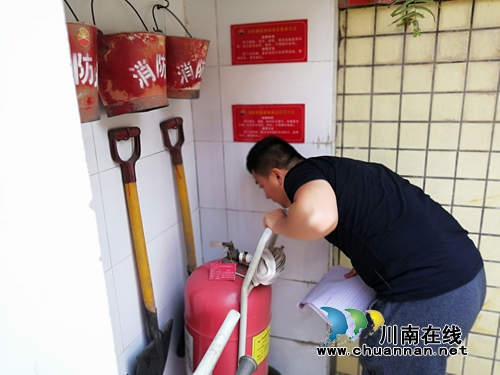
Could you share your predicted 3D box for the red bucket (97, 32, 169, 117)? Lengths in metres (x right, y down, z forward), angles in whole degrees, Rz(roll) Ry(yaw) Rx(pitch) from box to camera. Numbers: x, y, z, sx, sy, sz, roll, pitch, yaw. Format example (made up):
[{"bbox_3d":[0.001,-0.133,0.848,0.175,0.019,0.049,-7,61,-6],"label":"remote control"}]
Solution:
[{"bbox_3d":[-0.317,-0.314,1.108,0.205,0.210,0.240,0,15,19],"label":"red bucket"}]

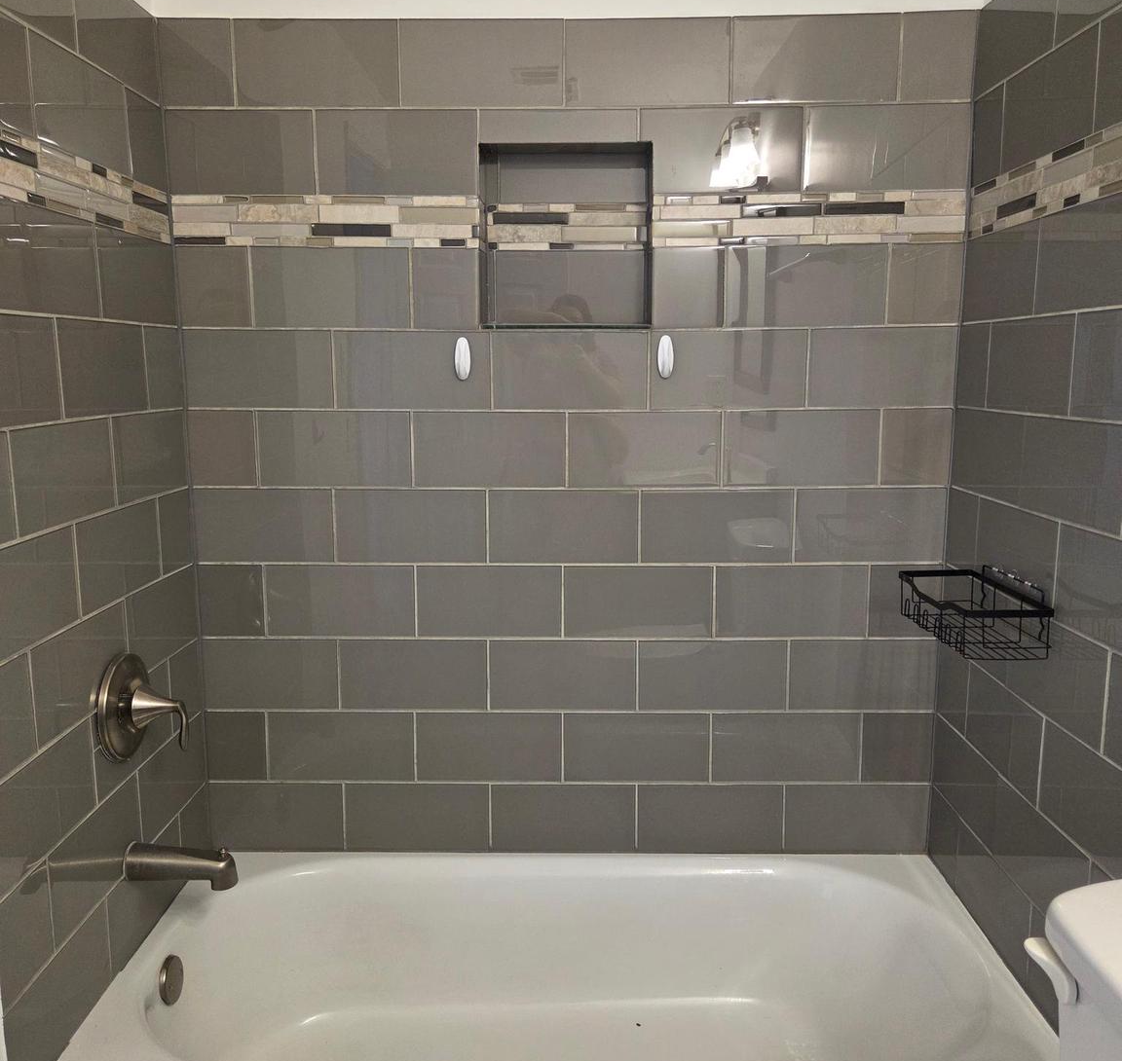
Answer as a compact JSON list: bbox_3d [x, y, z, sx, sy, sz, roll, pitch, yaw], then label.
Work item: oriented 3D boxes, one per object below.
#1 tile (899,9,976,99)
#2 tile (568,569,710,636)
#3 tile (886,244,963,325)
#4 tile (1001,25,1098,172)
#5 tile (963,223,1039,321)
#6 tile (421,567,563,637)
[{"bbox_3d":[0.694,-0.872,1.832,0.136,0.151,0.009,0,9,1],"label":"tile"},{"bbox_3d":[0.160,0.143,2.007,0.302,0.150,0.010,0,9,1],"label":"tile"},{"bbox_3d":[0.698,-0.471,1.905,0.139,0.152,0.010,0,9,1],"label":"tile"},{"bbox_3d":[0.761,-0.664,1.552,0.010,0.152,0.304,0,9,1],"label":"tile"},{"bbox_3d":[0.766,-0.445,1.736,0.009,0.149,0.296,0,9,1],"label":"tile"},{"bbox_3d":[-0.146,0.144,2.016,0.303,0.152,0.010,0,9,1],"label":"tile"}]

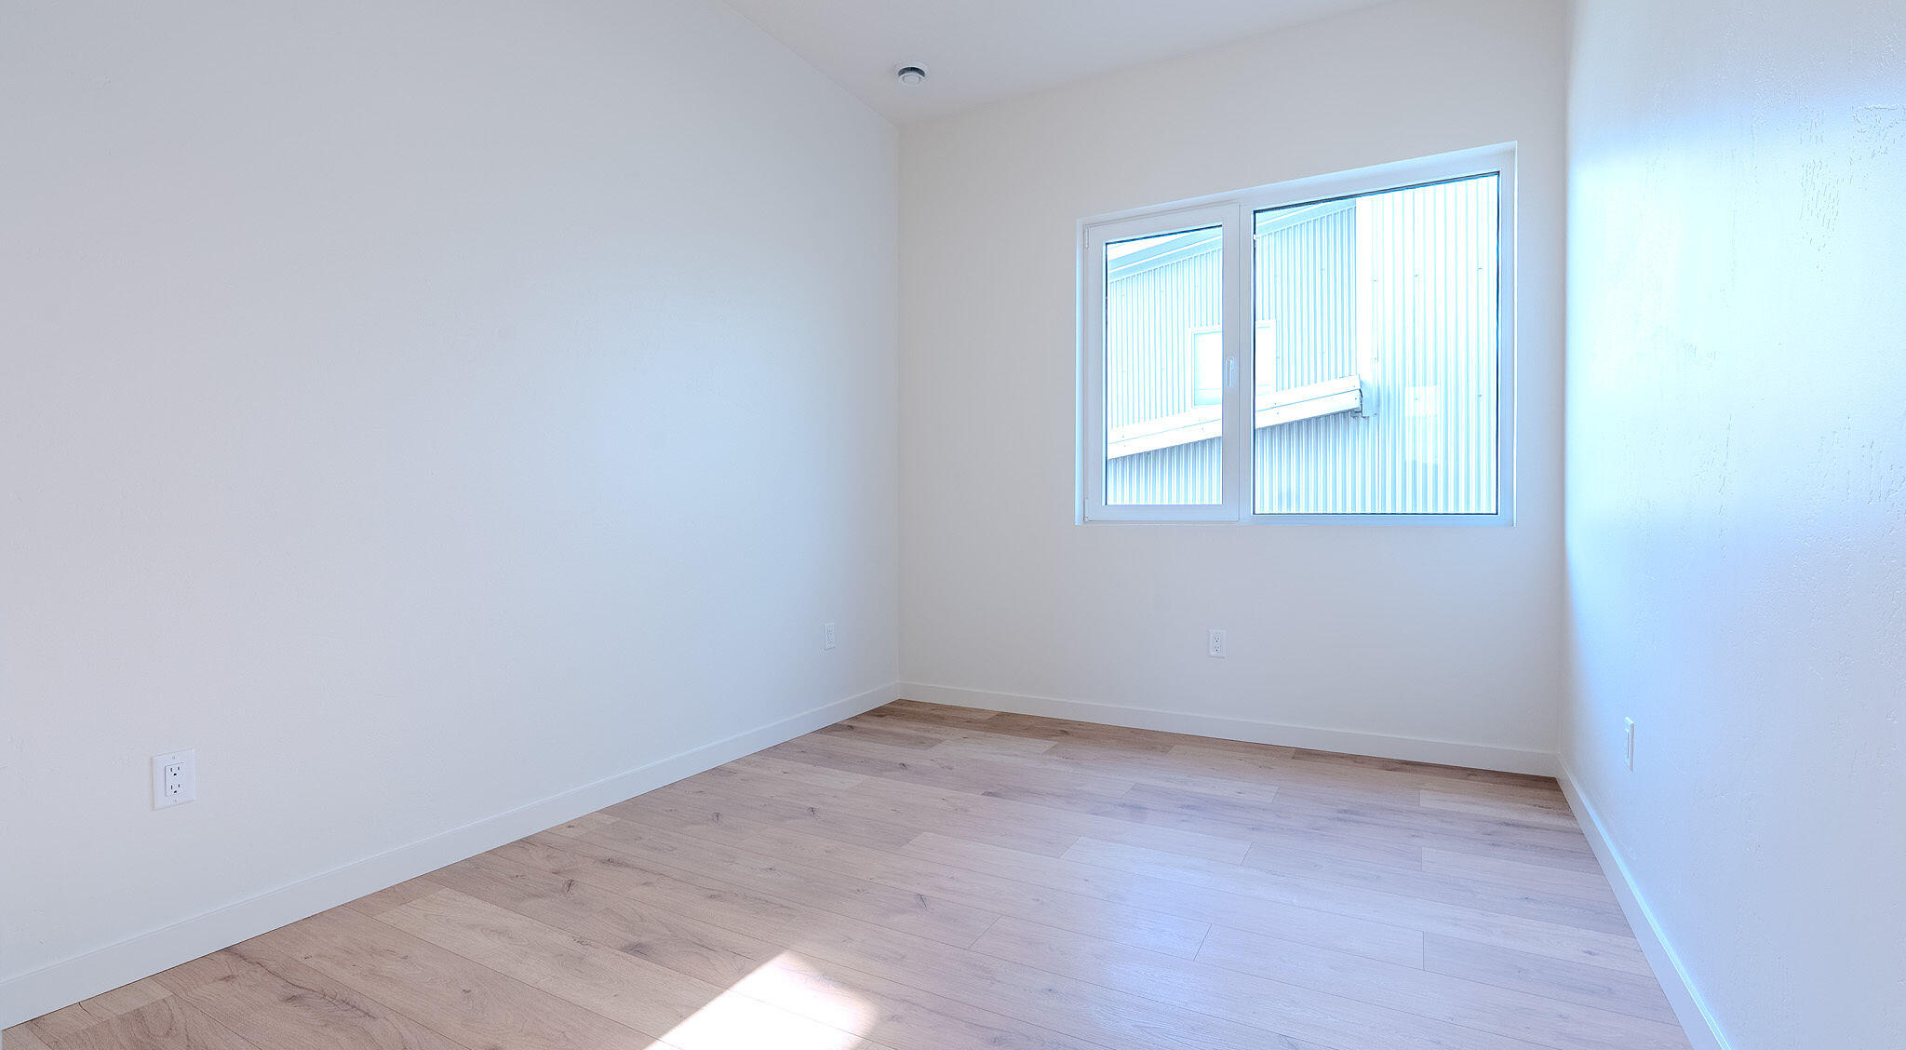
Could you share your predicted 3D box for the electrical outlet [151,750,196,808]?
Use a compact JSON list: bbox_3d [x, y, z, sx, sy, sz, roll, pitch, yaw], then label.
[{"bbox_3d":[-1.737,0.567,1.891,0.010,0.117,0.073,0,1,29],"label":"electrical outlet"}]

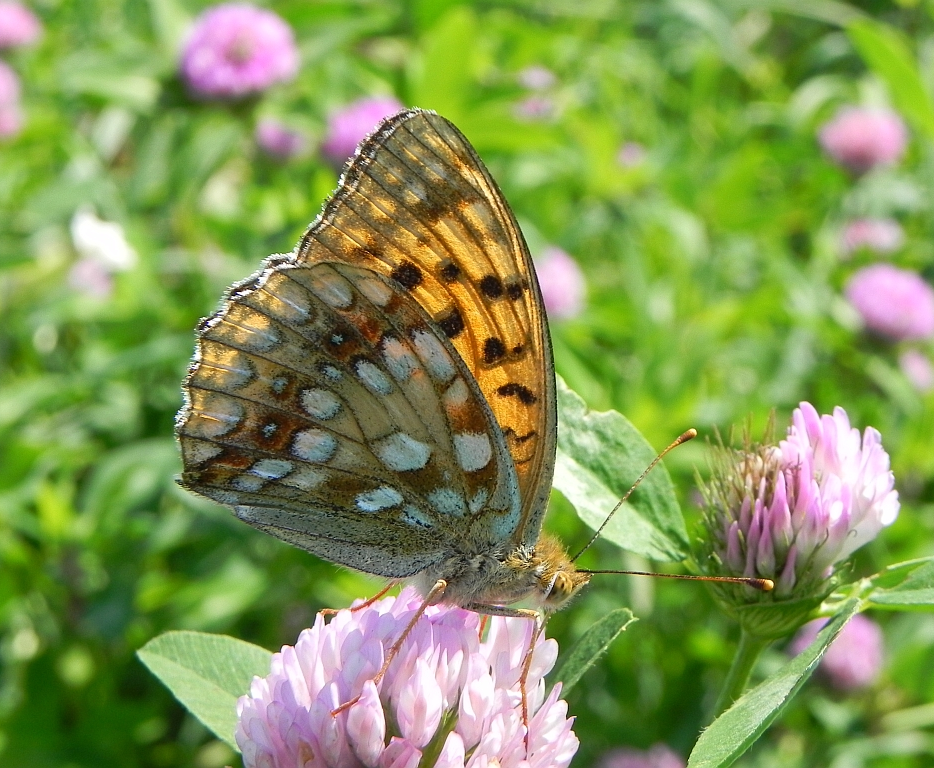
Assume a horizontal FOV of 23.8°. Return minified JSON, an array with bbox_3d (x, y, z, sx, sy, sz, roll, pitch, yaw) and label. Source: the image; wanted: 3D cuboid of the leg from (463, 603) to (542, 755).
[{"bbox_3d":[0.002,0.020,0.152,0.005,0.010,0.003,9,15,29],"label":"leg"}]

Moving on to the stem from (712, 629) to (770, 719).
[{"bbox_3d":[0.020,0.022,0.166,0.002,0.008,0.002,26,13,0],"label":"stem"}]

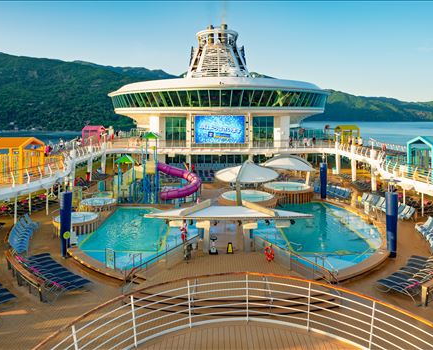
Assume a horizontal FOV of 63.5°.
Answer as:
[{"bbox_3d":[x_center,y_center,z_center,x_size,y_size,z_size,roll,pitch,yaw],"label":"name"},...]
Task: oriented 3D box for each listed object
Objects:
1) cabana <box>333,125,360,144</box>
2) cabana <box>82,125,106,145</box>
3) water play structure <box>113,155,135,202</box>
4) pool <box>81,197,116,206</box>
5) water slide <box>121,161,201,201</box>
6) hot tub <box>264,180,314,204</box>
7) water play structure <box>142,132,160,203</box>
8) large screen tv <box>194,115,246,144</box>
[{"bbox_3d":[18.678,-5.710,49.712,2.500,2.750,2.800,0,9,0],"label":"cabana"},{"bbox_3d":[-17.328,-5.710,49.712,2.500,2.750,2.800,0,9,0],"label":"cabana"},{"bbox_3d":[-8.303,0.192,31.899,1.550,4.040,1.550,0,9,0],"label":"water play structure"},{"bbox_3d":[-9.451,2.495,28.082,2.700,0.650,2.700,0,9,0],"label":"pool"},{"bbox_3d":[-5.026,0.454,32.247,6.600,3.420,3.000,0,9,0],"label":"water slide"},{"bbox_3d":[6.610,1.611,32.667,4.100,1.050,4.100,0,9,0],"label":"hot tub"},{"bbox_3d":[-5.649,-0.686,30.882,1.400,6.090,1.400,0,9,0],"label":"water play structure"},{"bbox_3d":[0.556,-6.264,48.614,6.950,3.900,0.300,0,9,0],"label":"large screen tv"}]

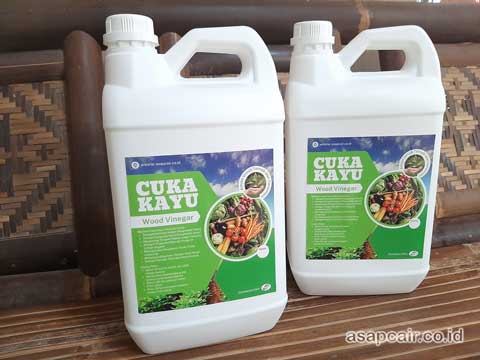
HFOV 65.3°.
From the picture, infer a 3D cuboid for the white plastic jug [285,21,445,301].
[{"bbox_3d":[0.152,-0.029,0.488,0.175,0.332,0.120,-1,10,6],"label":"white plastic jug"}]

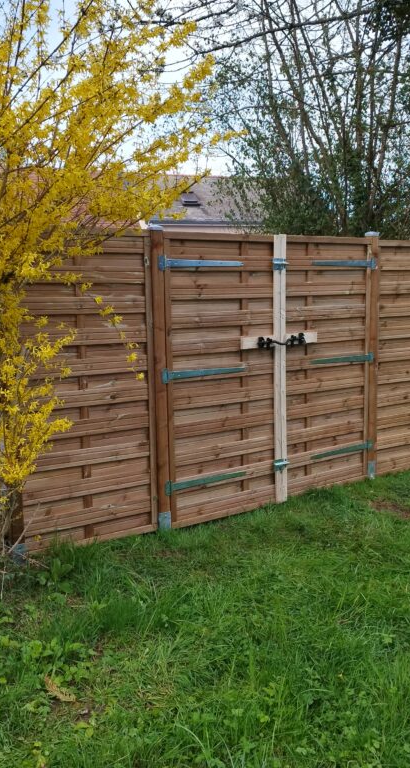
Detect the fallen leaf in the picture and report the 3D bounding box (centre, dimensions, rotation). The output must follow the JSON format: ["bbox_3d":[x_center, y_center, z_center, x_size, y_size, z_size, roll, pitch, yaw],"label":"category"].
[{"bbox_3d":[-0.542,1.143,2.665,0.150,0.030,0.070,6,11,42],"label":"fallen leaf"}]

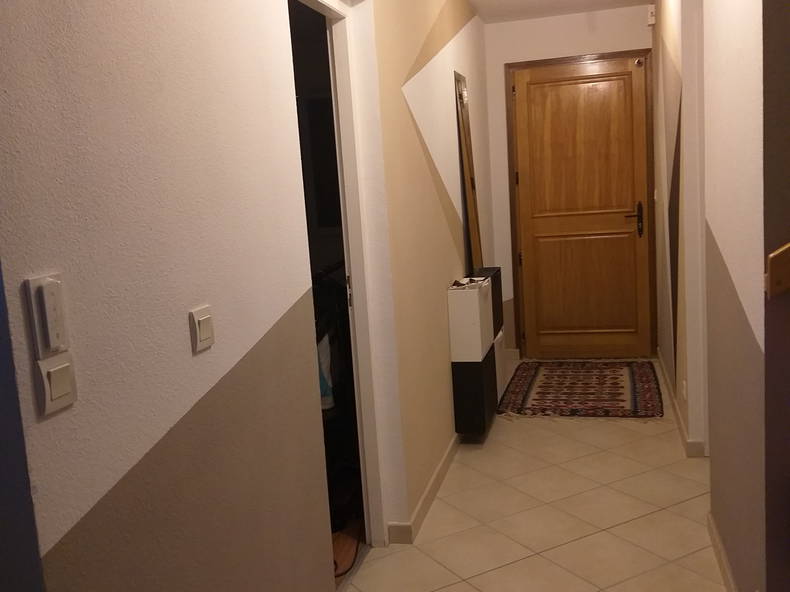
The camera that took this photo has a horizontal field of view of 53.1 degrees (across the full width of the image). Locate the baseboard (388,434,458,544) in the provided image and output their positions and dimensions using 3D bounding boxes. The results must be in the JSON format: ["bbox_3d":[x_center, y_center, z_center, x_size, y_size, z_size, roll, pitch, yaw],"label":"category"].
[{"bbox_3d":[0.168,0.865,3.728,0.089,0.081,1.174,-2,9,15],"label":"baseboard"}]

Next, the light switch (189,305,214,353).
[{"bbox_3d":[-0.380,0.065,1.565,0.013,0.079,0.076,-2,9,15],"label":"light switch"}]

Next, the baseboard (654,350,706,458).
[{"bbox_3d":[1.730,0.590,4.880,0.082,0.081,2.092,-2,9,15],"label":"baseboard"}]

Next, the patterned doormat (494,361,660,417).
[{"bbox_3d":[1.254,0.597,5.303,0.961,0.011,1.404,-2,9,15],"label":"patterned doormat"}]

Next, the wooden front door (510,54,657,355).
[{"bbox_3d":[1.402,-0.607,5.917,0.943,2.192,0.060,-2,9,15],"label":"wooden front door"}]

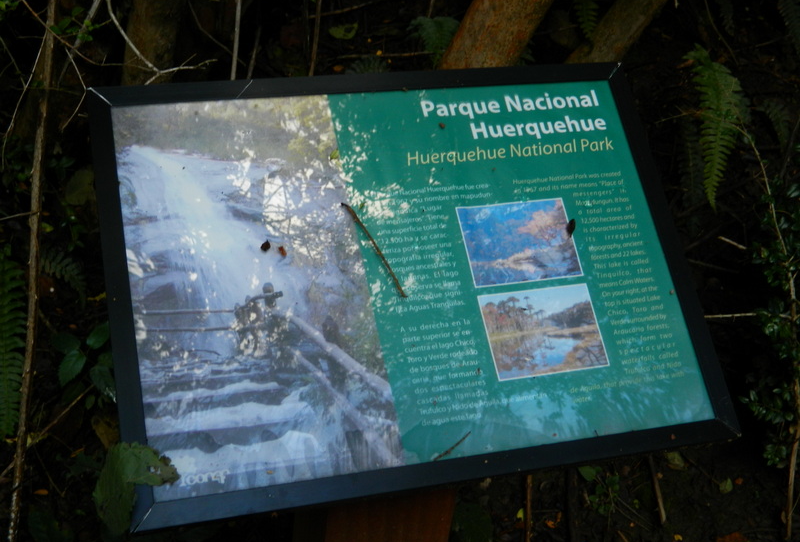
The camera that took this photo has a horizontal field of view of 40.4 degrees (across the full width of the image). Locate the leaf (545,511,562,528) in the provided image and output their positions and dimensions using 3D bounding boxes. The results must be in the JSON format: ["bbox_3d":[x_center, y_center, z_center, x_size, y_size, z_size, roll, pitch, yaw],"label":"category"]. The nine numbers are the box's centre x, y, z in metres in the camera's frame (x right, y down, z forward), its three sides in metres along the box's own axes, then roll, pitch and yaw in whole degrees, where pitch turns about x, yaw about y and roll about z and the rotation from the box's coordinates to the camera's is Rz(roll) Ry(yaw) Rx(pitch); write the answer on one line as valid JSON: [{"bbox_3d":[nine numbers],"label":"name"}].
[{"bbox_3d":[0.285,0.462,2.020,0.034,0.010,0.035,14,37,11],"label":"leaf"}]

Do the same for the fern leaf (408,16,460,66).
[{"bbox_3d":[0.095,-0.637,3.000,0.150,0.120,0.130,6,37,1],"label":"fern leaf"}]

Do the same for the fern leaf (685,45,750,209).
[{"bbox_3d":[0.775,-0.350,2.650,0.160,0.300,0.250,16,38,14],"label":"fern leaf"}]

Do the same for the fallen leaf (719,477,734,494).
[{"bbox_3d":[0.637,0.419,2.120,0.030,0.010,0.038,21,39,19],"label":"fallen leaf"}]

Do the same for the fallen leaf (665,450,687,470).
[{"bbox_3d":[0.548,0.375,2.160,0.045,0.012,0.048,18,38,16],"label":"fallen leaf"}]

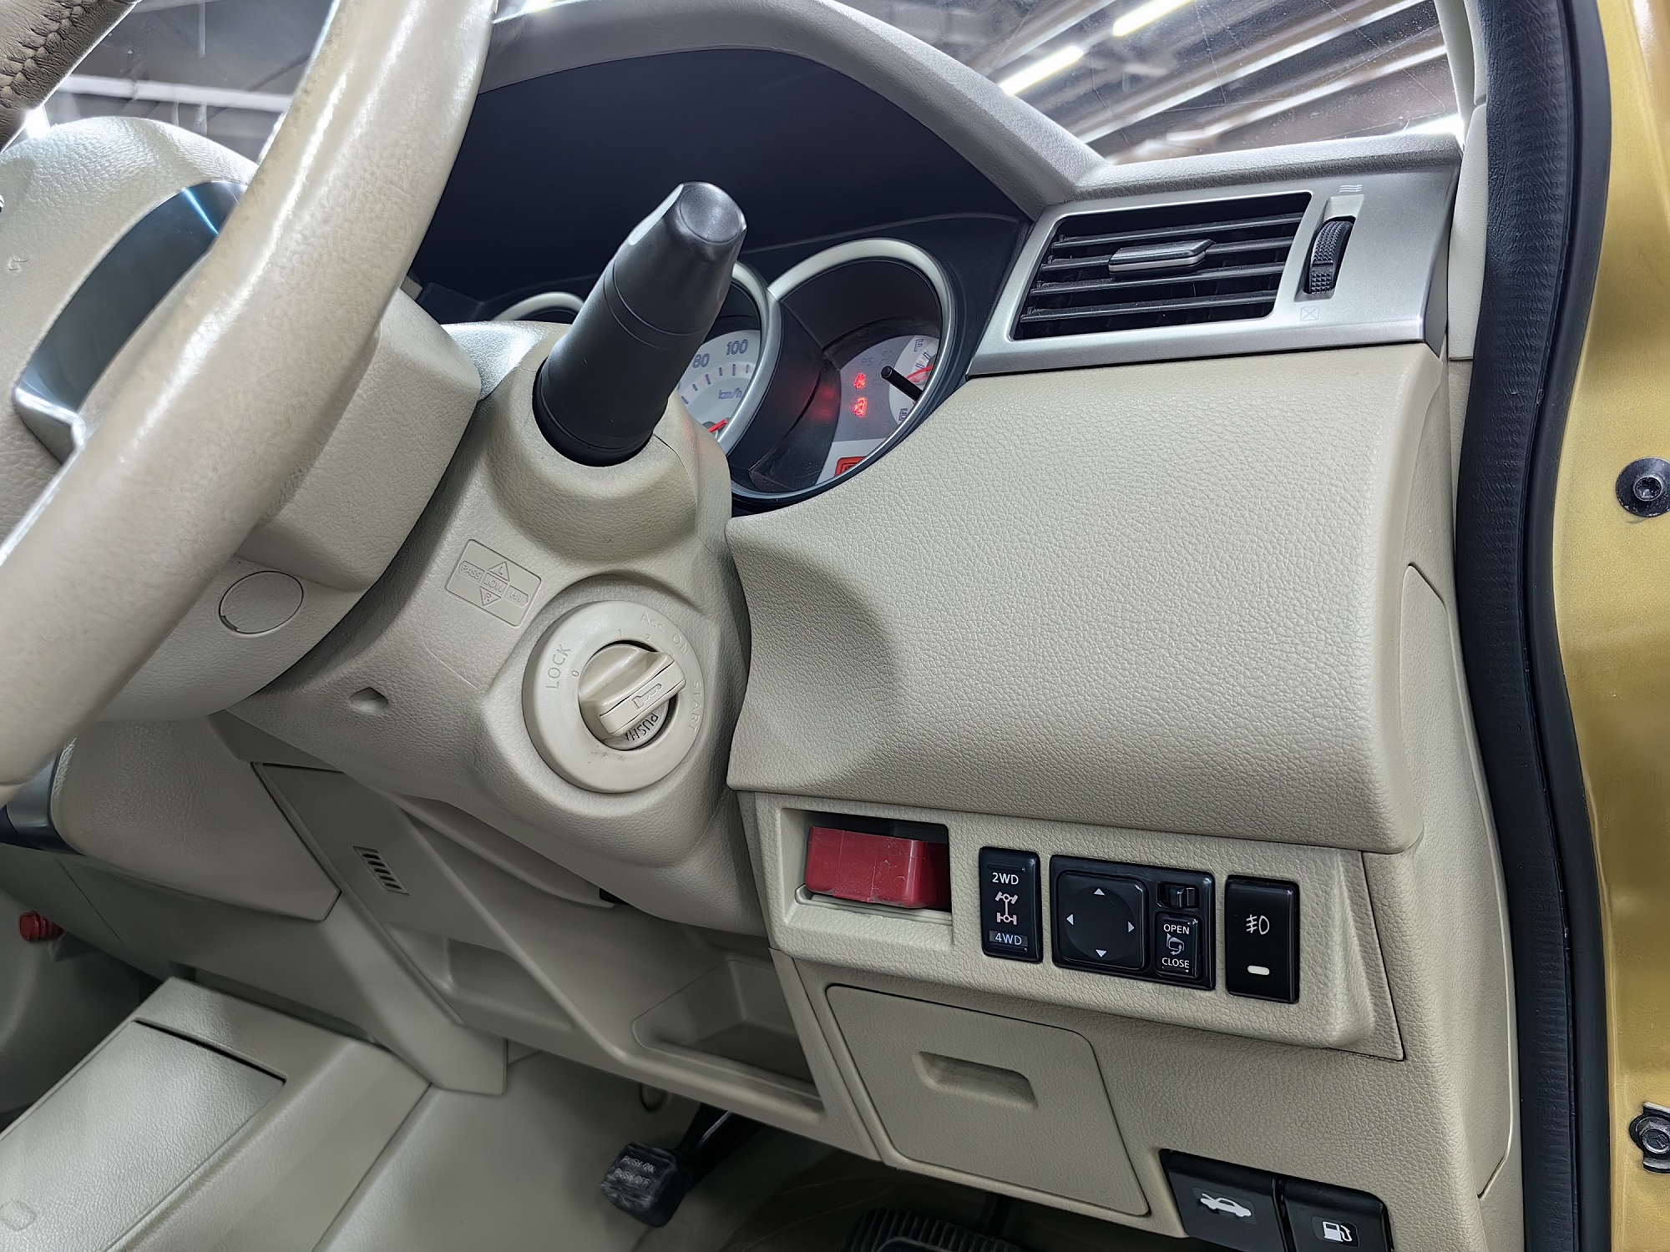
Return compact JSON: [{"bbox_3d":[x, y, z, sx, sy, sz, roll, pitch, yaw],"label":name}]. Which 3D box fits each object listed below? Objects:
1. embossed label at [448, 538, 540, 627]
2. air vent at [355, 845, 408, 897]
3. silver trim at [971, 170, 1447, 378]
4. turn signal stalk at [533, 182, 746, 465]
[{"bbox_3d":[-0.109,-0.013,0.416,0.003,0.019,0.030,15,-13,40],"label":"embossed label"},{"bbox_3d":[-0.225,0.121,0.651,0.017,0.033,0.006,1,40,28],"label":"air vent"},{"bbox_3d":[0.151,-0.132,0.513,0.166,0.100,0.030,1,-33,28],"label":"silver trim"},{"bbox_3d":[-0.056,-0.091,0.393,0.038,0.038,0.081,-9,-34,-49],"label":"turn signal stalk"}]

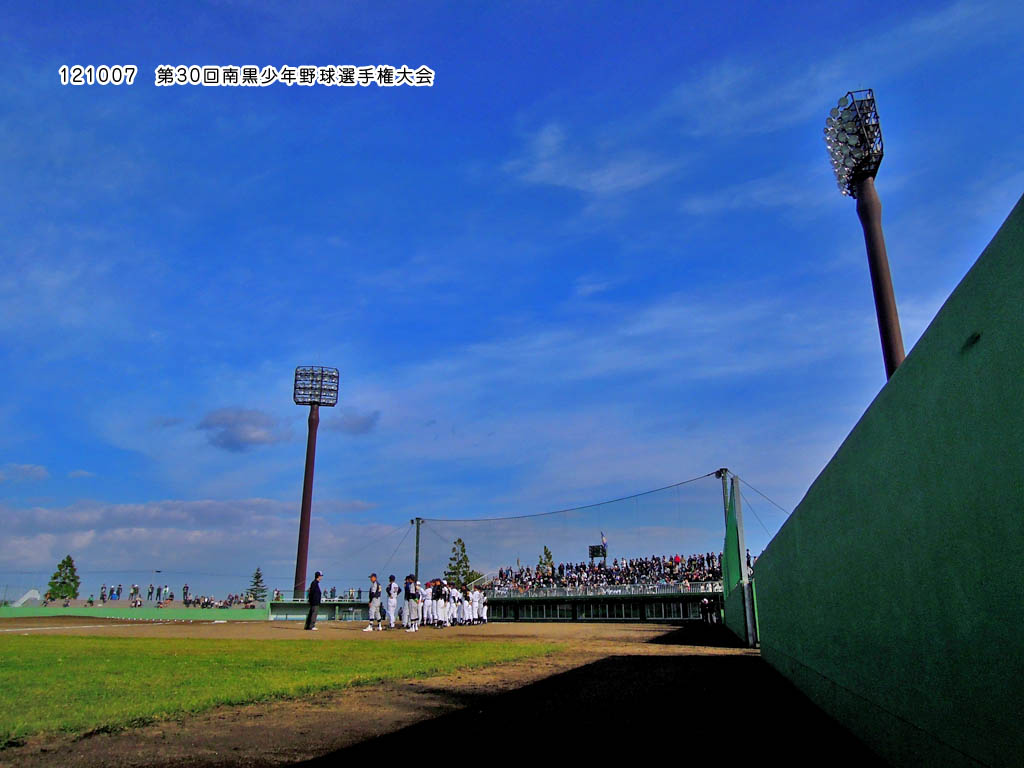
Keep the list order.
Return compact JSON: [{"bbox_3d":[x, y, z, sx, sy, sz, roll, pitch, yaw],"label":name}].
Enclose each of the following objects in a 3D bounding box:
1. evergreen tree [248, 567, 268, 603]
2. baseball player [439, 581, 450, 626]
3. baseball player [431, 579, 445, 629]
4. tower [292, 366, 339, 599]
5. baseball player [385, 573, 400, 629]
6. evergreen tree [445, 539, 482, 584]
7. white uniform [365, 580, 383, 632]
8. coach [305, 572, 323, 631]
[{"bbox_3d":[-36.094,29.270,100.882,2.900,6.200,2.900,0,-18,0],"label":"evergreen tree"},{"bbox_3d":[-2.479,8.119,26.276,0.400,1.634,0.480,-13,-22,35],"label":"baseball player"},{"bbox_3d":[-2.556,7.537,24.362,0.420,1.600,0.480,-7,-19,20],"label":"baseball player"},{"bbox_3d":[-24.782,11.769,86.546,5.600,29.300,2.300,3,-18,-8],"label":"tower"},{"bbox_3d":[-3.943,7.178,23.427,0.560,1.681,0.400,13,-22,-35],"label":"baseball player"},{"bbox_3d":[-6.643,25.362,94.785,5.000,9.300,5.000,0,-18,0],"label":"evergreen tree"},{"bbox_3d":[-3.947,6.320,20.237,0.460,1.415,0.480,-2,-18,7],"label":"white uniform"},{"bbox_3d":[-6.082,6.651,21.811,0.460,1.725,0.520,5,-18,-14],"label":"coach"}]

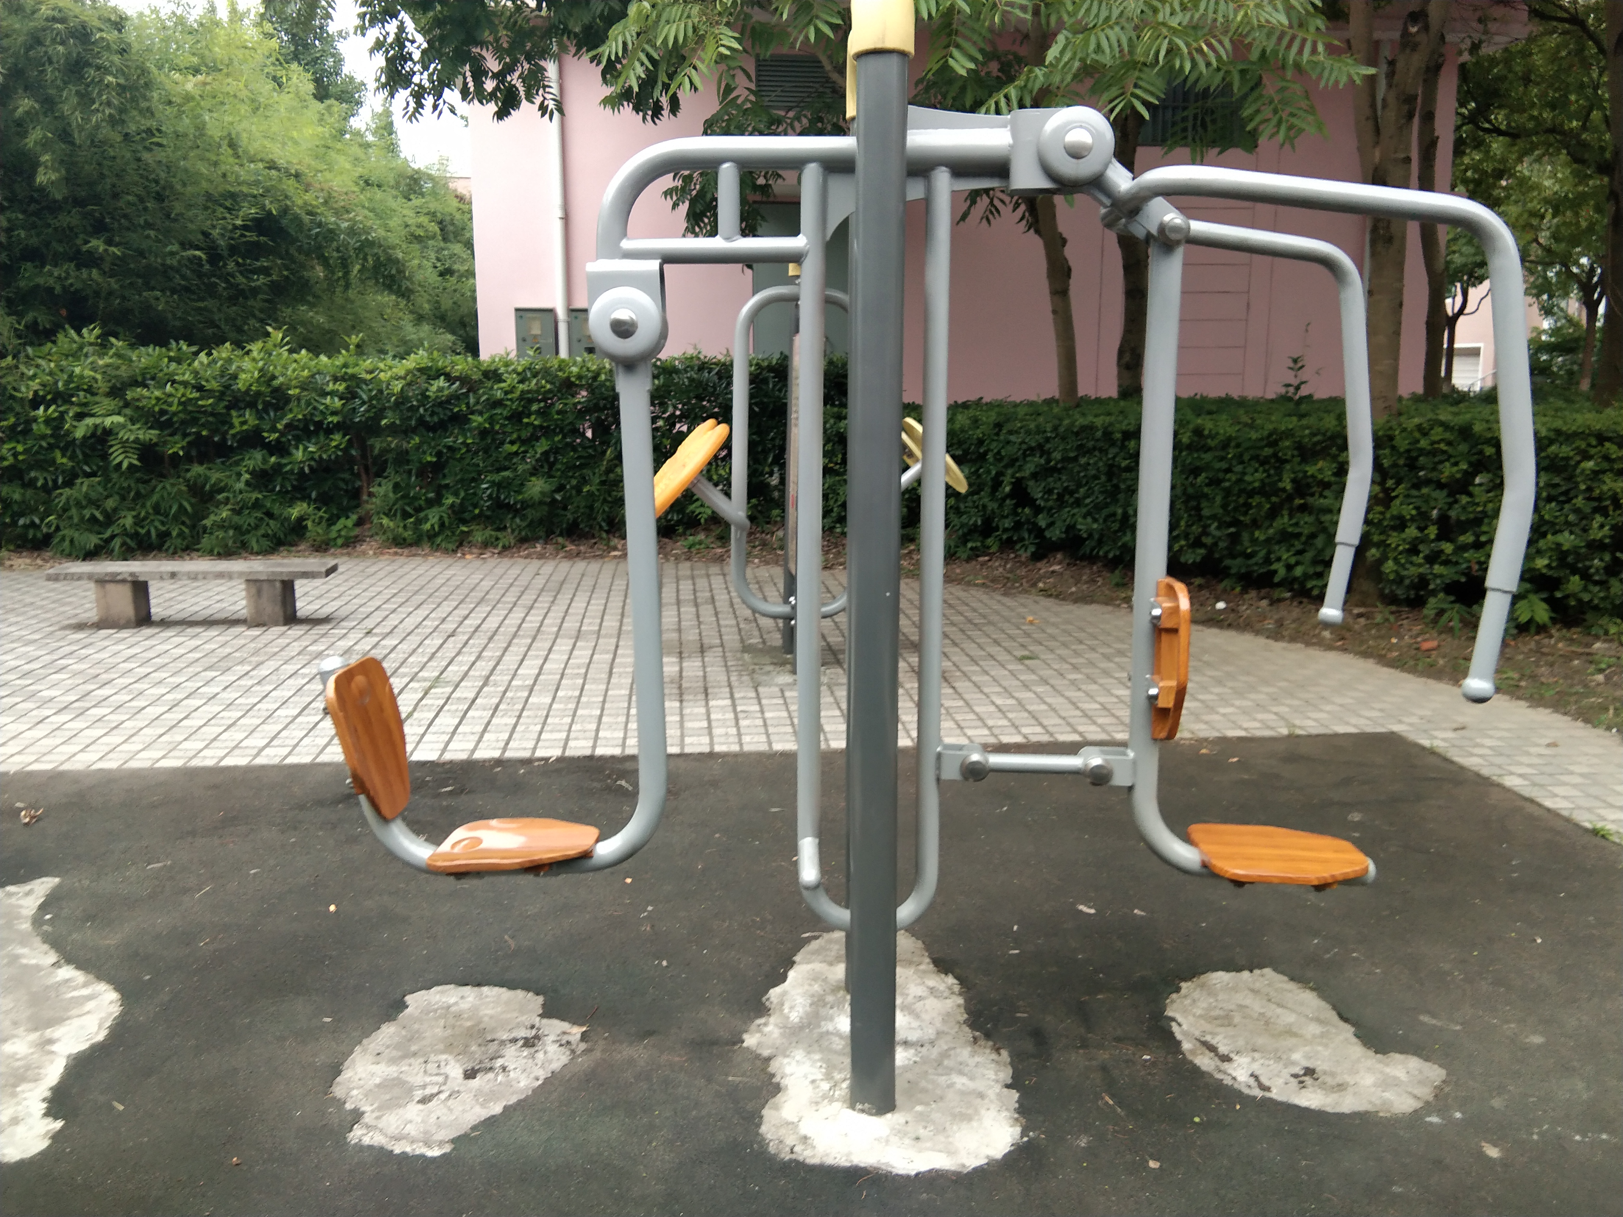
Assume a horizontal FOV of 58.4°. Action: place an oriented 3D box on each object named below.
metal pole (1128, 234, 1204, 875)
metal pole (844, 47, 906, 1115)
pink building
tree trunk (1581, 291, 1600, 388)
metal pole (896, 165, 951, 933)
[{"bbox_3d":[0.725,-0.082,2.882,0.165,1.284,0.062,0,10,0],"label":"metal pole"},{"bbox_3d":[0.120,-0.006,2.631,0.087,1.970,0.087,0,10,0],"label":"metal pole"},{"bbox_3d":[1.780,-4.417,18.712,11.100,4.900,7.200,0,10,0],"label":"pink building"},{"bbox_3d":[13.151,-4.224,24.642,0.240,2.000,0.240,0,10,0],"label":"tree trunk"},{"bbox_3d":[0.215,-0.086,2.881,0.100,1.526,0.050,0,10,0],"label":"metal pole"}]

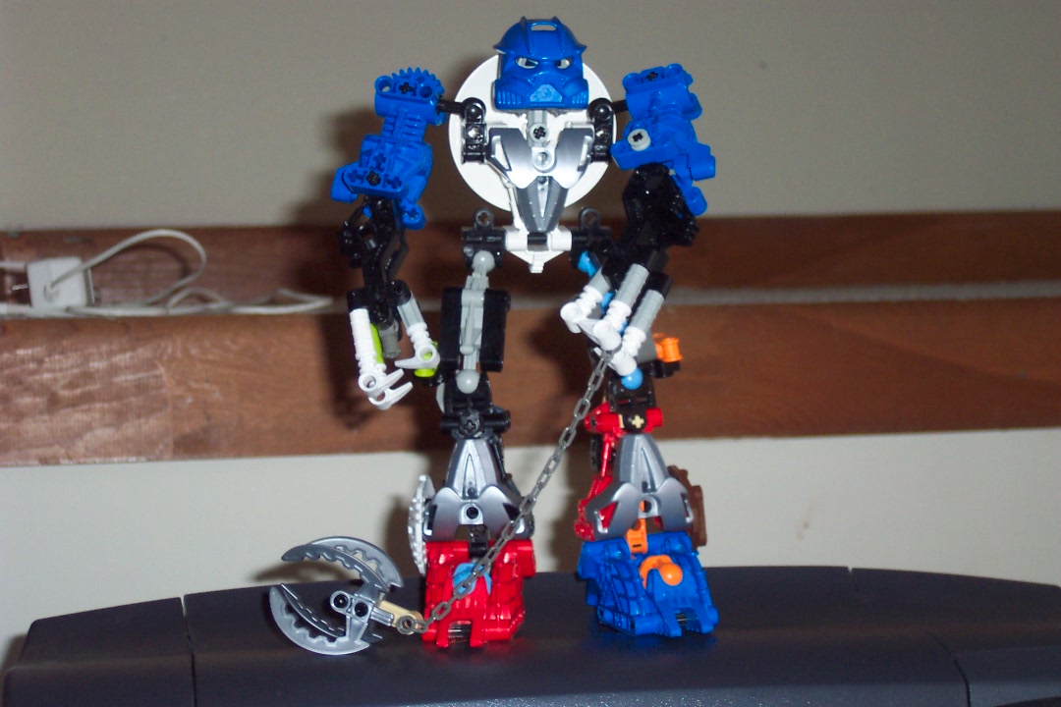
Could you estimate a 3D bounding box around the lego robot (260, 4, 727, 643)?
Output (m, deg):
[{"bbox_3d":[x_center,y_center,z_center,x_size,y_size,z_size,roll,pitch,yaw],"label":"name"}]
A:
[{"bbox_3d":[-0.014,-0.009,0.832,0.163,0.228,0.092,-1,8,-4],"label":"lego robot"}]

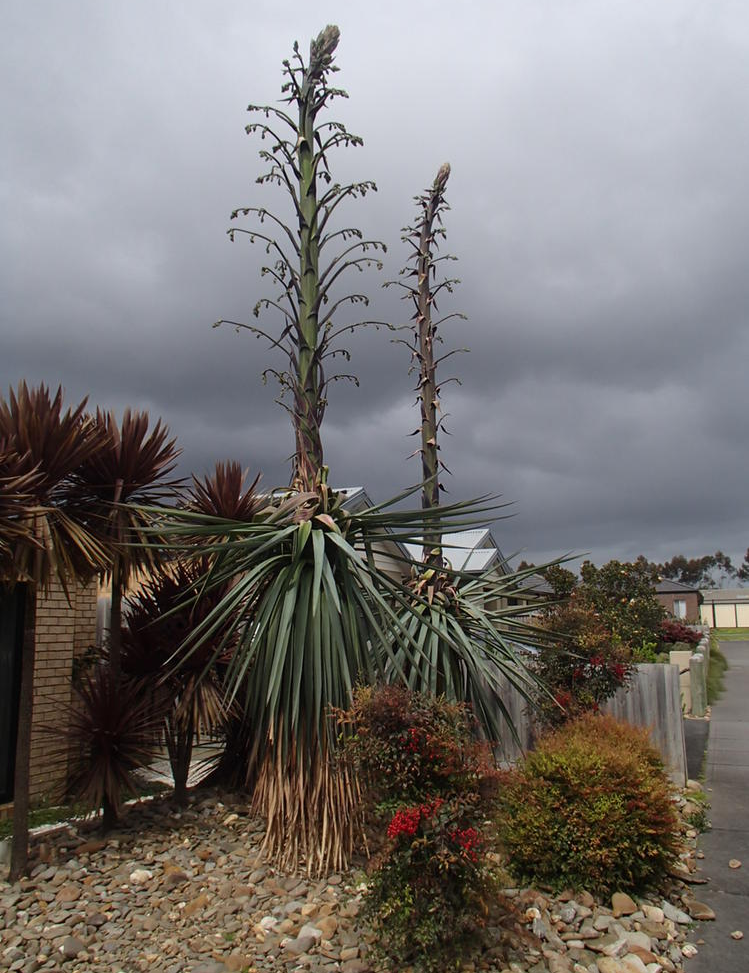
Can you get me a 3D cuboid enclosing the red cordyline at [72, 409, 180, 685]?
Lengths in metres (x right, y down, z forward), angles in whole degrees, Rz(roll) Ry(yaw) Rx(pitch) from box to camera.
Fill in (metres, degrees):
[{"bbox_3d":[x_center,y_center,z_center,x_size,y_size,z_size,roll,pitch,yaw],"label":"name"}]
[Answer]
[{"bbox_3d":[-2.174,1.074,6.818,1.000,3.350,1.000,0,-9,0],"label":"red cordyline"}]

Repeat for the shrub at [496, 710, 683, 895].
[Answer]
[{"bbox_3d":[1.392,1.964,5.162,1.160,0.970,1.050,0,-9,0],"label":"shrub"}]

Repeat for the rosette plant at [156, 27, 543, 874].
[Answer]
[{"bbox_3d":[-0.133,-0.517,6.046,2.750,6.160,2.400,0,-9,0],"label":"rosette plant"}]

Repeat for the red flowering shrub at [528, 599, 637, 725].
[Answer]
[{"bbox_3d":[1.841,1.856,7.100,0.950,1.760,0.900,0,-9,0],"label":"red flowering shrub"}]

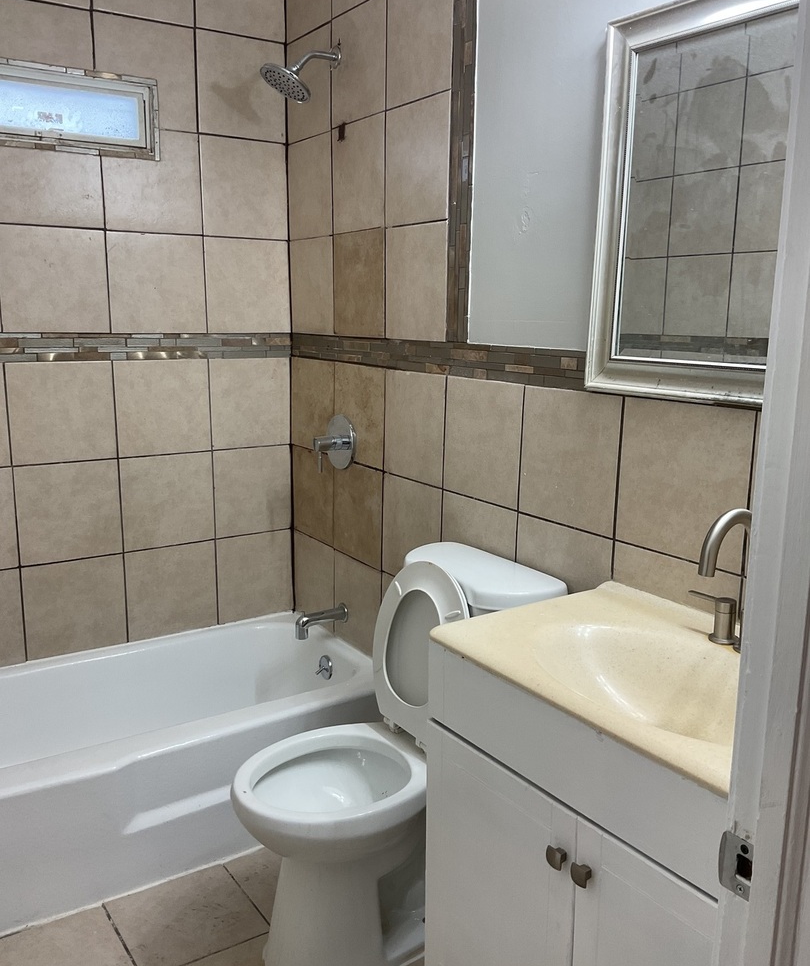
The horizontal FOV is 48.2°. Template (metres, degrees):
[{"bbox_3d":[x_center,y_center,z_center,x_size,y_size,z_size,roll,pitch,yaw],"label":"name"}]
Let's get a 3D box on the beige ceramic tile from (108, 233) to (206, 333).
[{"bbox_3d":[-0.774,-0.624,2.834,0.304,0.300,0.012,-7,13,-32],"label":"beige ceramic tile"}]

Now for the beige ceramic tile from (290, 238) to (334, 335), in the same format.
[{"bbox_3d":[-0.302,-0.639,2.934,0.010,0.301,0.307,-7,13,-32],"label":"beige ceramic tile"}]

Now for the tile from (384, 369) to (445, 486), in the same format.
[{"bbox_3d":[0.028,-0.156,2.504,0.010,0.298,0.302,-7,13,-32],"label":"tile"}]

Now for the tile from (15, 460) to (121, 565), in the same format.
[{"bbox_3d":[-1.034,0.087,2.784,0.303,0.300,0.010,-7,13,-32],"label":"tile"}]

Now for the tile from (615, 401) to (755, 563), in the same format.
[{"bbox_3d":[0.535,-0.003,1.754,0.010,0.300,0.314,-7,13,-32],"label":"tile"}]

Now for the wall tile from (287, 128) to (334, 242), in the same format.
[{"bbox_3d":[-0.299,-0.938,2.876,0.010,0.304,0.307,-7,13,-32],"label":"wall tile"}]

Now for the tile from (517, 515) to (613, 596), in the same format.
[{"bbox_3d":[0.362,0.244,2.062,0.012,0.302,0.307,-7,13,-32],"label":"tile"}]

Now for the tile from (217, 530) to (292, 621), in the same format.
[{"bbox_3d":[-0.528,0.328,3.188,0.294,0.302,0.012,-7,13,-32],"label":"tile"}]

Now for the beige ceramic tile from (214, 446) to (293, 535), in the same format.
[{"bbox_3d":[-0.526,0.028,3.129,0.294,0.302,0.012,-7,13,-32],"label":"beige ceramic tile"}]

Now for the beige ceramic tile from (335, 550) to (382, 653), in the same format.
[{"bbox_3d":[-0.143,0.389,2.872,0.010,0.299,0.303,-7,13,-32],"label":"beige ceramic tile"}]

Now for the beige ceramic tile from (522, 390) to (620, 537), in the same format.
[{"bbox_3d":[0.363,-0.054,1.996,0.010,0.298,0.306,-7,13,-32],"label":"beige ceramic tile"}]

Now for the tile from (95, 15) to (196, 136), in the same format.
[{"bbox_3d":[-0.763,-1.217,2.698,0.303,0.298,0.010,-7,13,-32],"label":"tile"}]

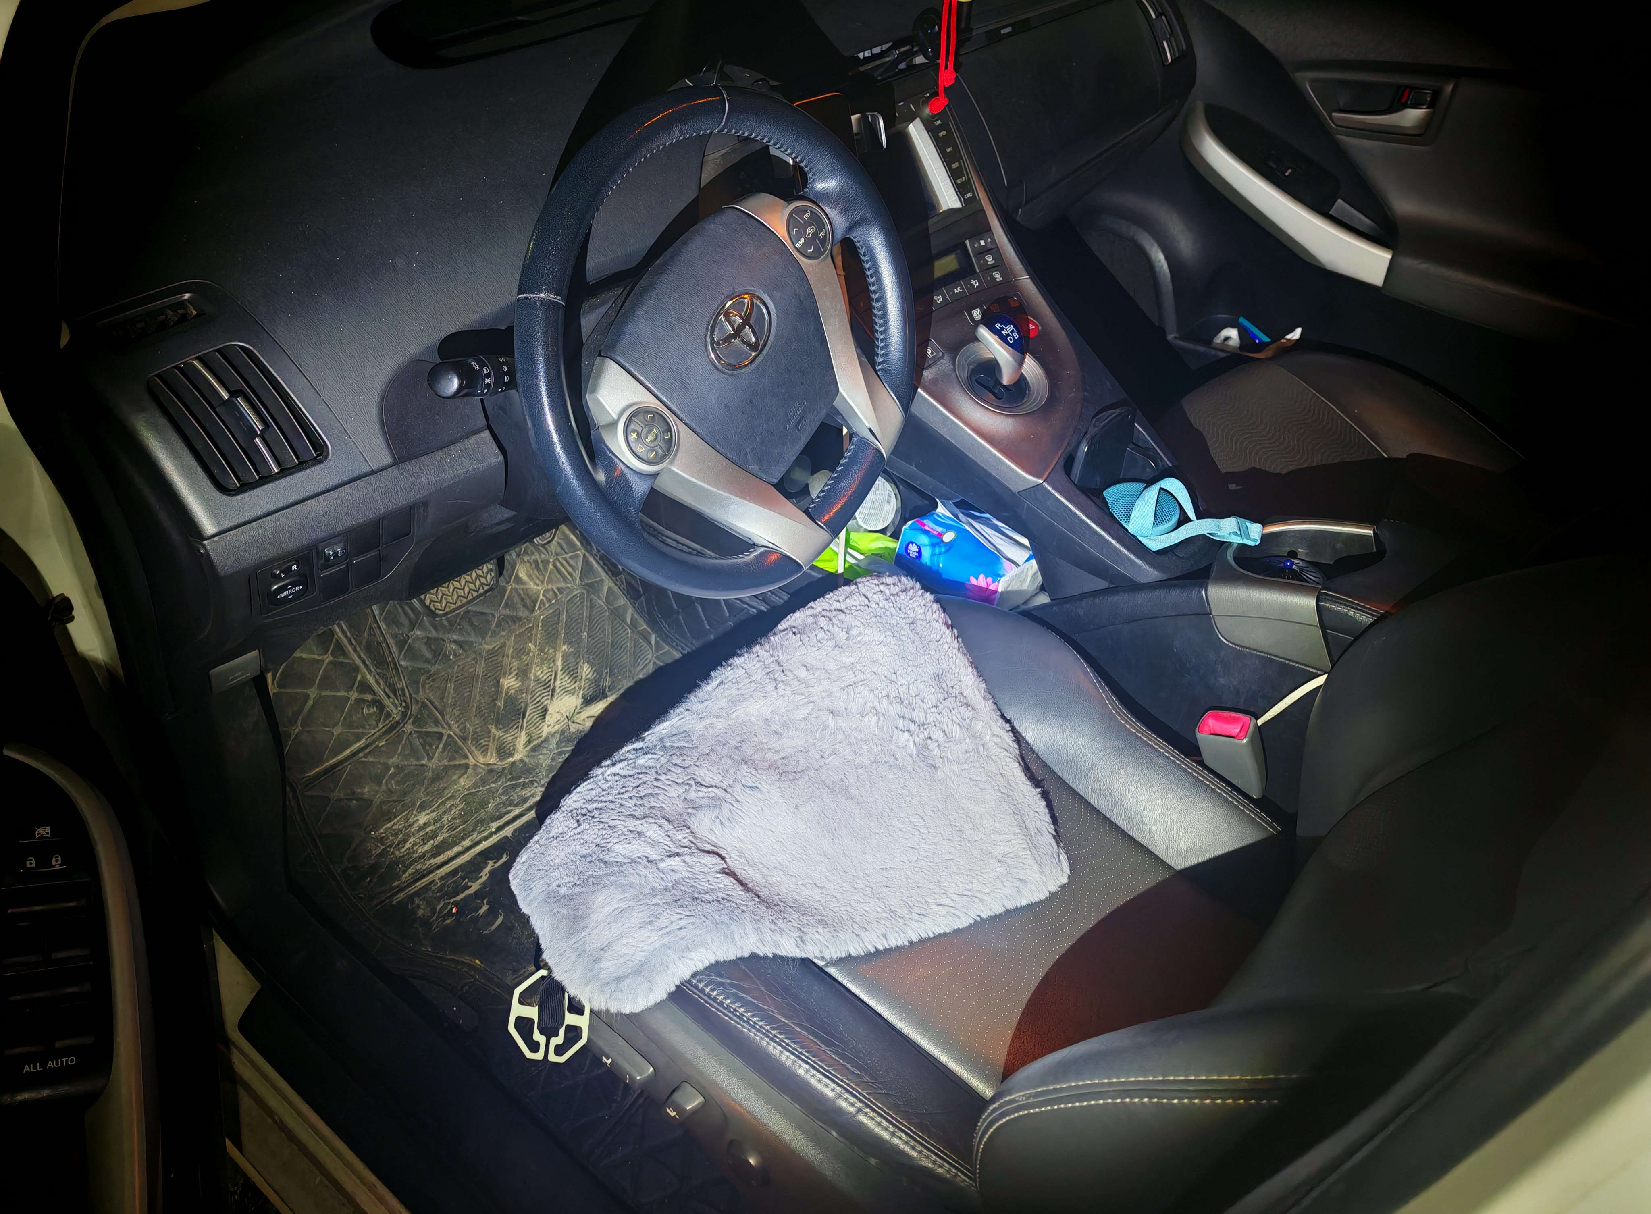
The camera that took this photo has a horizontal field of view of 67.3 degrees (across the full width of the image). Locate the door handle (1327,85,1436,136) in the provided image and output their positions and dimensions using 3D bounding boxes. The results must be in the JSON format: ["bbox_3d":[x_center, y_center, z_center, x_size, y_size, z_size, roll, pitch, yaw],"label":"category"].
[{"bbox_3d":[0.673,-0.604,1.510,0.120,0.047,0.033,25,41,35],"label":"door handle"}]

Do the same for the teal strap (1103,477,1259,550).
[{"bbox_3d":[0.308,-0.082,1.098,0.140,0.043,0.075,25,41,35],"label":"teal strap"}]

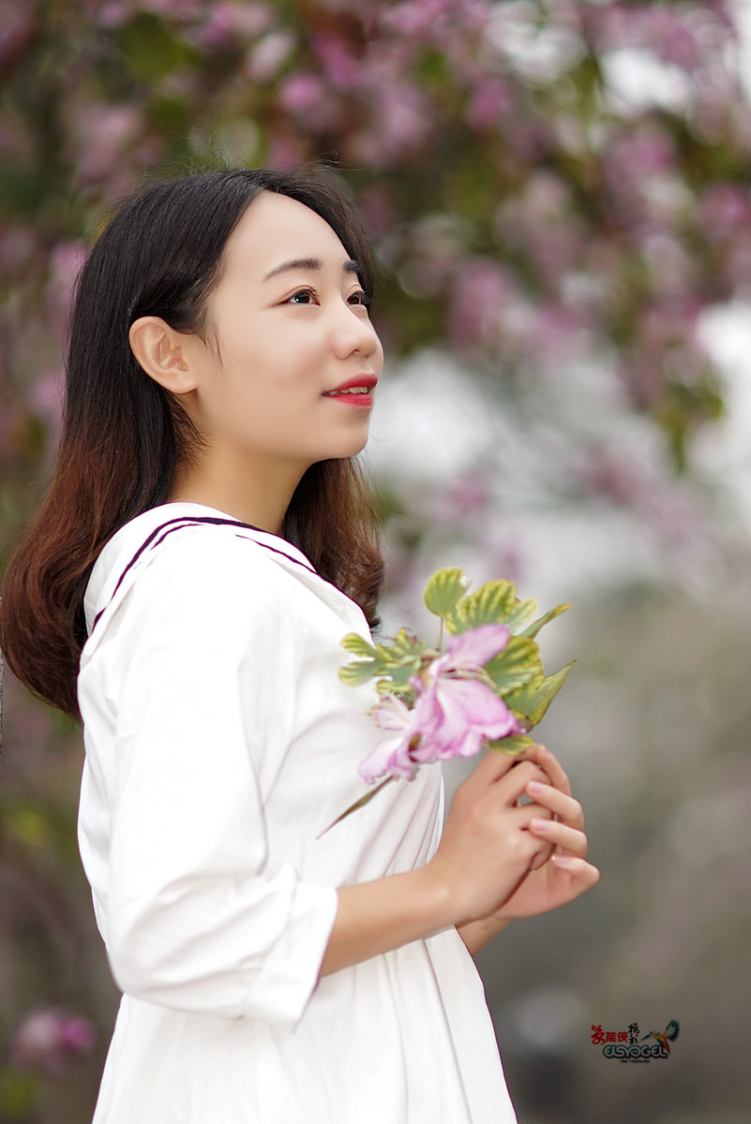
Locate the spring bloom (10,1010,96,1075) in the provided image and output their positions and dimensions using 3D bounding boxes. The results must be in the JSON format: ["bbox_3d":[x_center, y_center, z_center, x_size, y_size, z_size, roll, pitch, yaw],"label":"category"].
[{"bbox_3d":[-0.413,0.612,3.400,0.105,0.083,0.085,0,0,0],"label":"spring bloom"}]

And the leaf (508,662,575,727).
[{"bbox_3d":[0.117,0.094,1.880,0.060,0.033,0.028,-44,0,0],"label":"leaf"}]

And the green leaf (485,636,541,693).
[{"bbox_3d":[0.096,0.073,1.880,0.042,0.042,0.022,0,0,-11],"label":"green leaf"}]

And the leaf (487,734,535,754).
[{"bbox_3d":[0.094,0.128,1.880,0.035,0.016,0.028,0,0,0],"label":"leaf"}]

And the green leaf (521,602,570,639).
[{"bbox_3d":[0.121,0.043,1.900,0.046,0.012,0.028,-36,0,0],"label":"green leaf"}]

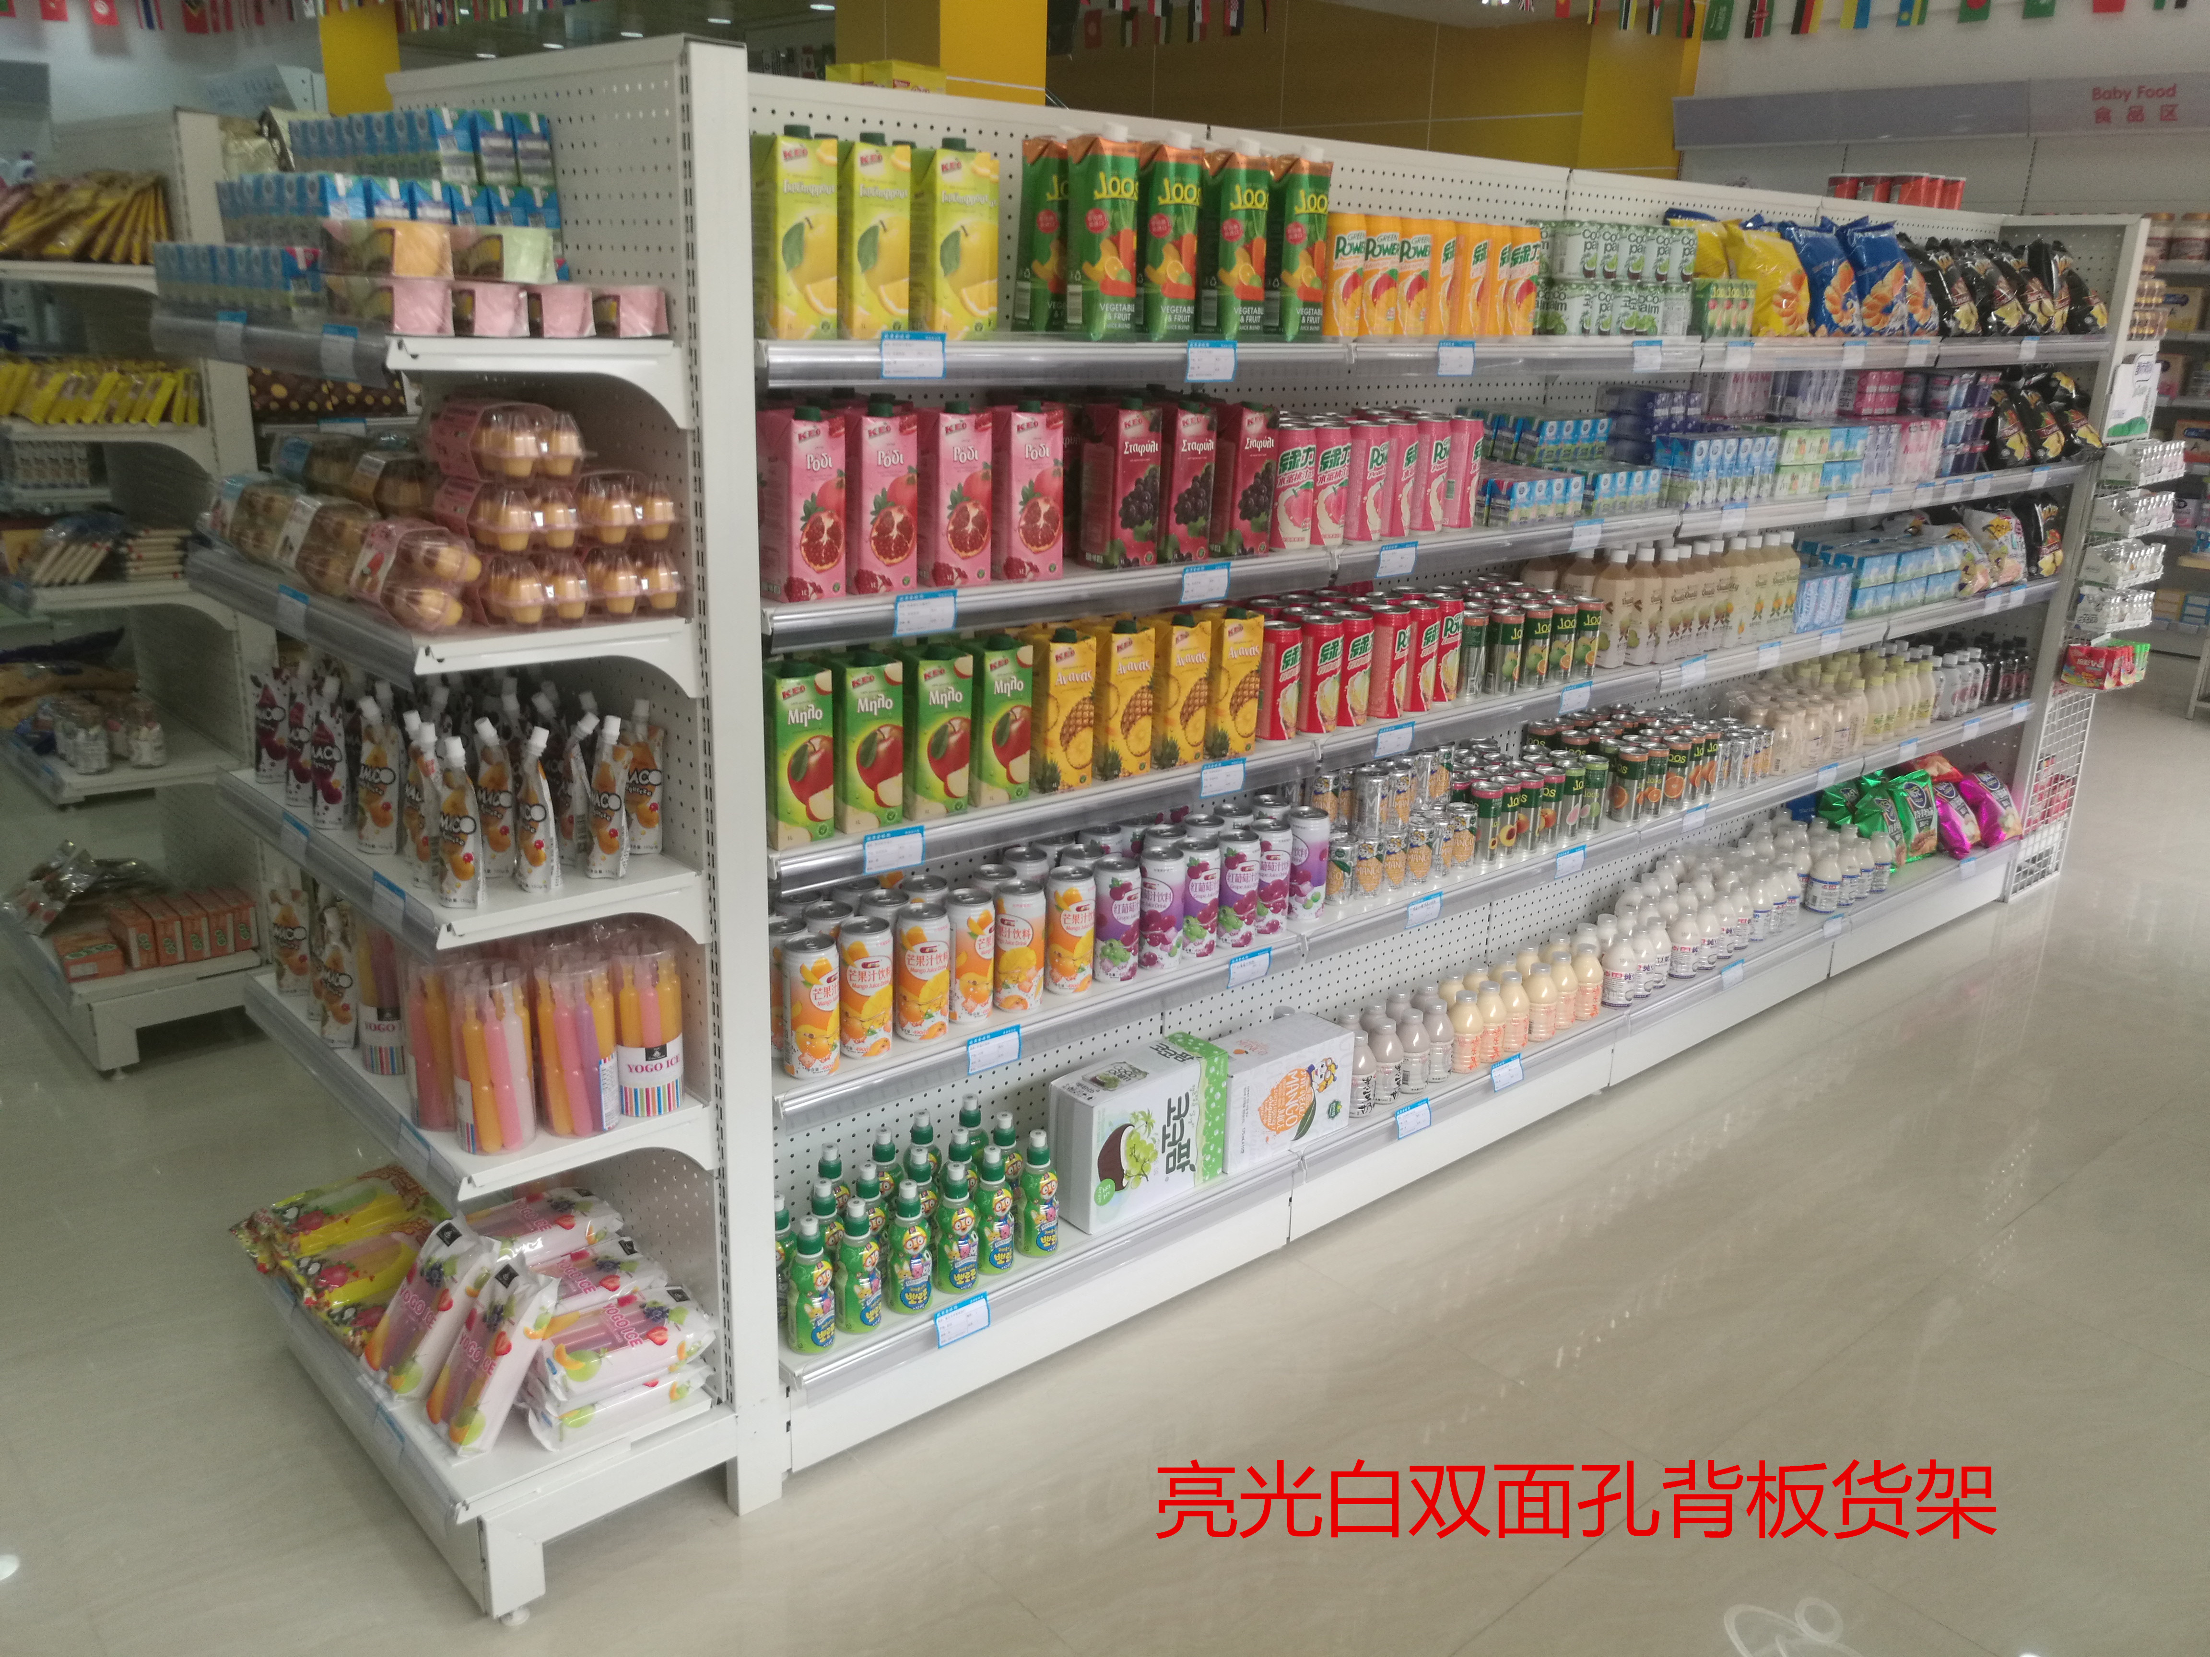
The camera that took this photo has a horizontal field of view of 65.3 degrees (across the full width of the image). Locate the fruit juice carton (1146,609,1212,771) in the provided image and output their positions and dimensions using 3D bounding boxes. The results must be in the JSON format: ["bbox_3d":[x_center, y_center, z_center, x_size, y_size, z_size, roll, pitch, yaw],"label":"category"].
[{"bbox_3d":[0.093,-0.198,2.391,0.071,0.216,0.071,-13,23,-39],"label":"fruit juice carton"}]

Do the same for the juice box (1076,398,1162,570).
[{"bbox_3d":[0.021,-0.447,2.221,0.071,0.216,0.071,-13,23,-38],"label":"juice box"}]

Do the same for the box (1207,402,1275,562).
[{"bbox_3d":[0.175,-0.471,2.304,0.073,0.208,0.073,-13,23,-39],"label":"box"}]

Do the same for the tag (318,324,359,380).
[{"bbox_3d":[-0.686,-0.426,1.544,0.007,0.051,0.089,-13,23,-39],"label":"tag"}]

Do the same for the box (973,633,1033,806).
[{"bbox_3d":[-0.144,-0.139,2.157,0.074,0.210,0.069,-12,22,-38],"label":"box"}]

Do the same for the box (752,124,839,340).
[{"bbox_3d":[-0.331,-0.636,1.844,0.071,0.216,0.071,-10,21,-33],"label":"box"}]

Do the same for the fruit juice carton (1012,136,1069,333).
[{"bbox_3d":[-0.063,-0.741,2.156,0.070,0.243,0.070,-12,22,-37],"label":"fruit juice carton"}]

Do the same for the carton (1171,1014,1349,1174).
[{"bbox_3d":[0.259,0.409,2.707,0.272,0.166,0.102,-13,23,-39],"label":"carton"}]

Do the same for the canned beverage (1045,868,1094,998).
[{"bbox_3d":[-0.046,0.139,2.334,0.066,0.168,0.066,2,18,-1],"label":"canned beverage"}]

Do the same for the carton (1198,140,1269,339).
[{"bbox_3d":[0.157,-0.765,2.252,0.077,0.248,0.075,-13,23,-39],"label":"carton"}]

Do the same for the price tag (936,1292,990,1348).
[{"bbox_3d":[-0.186,0.643,2.252,0.083,0.046,0.005,-13,16,-40],"label":"price tag"}]

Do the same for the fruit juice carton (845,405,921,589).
[{"bbox_3d":[-0.271,-0.387,2.003,0.072,0.213,0.073,-12,22,-37],"label":"fruit juice carton"}]

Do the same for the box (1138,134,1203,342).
[{"bbox_3d":[0.066,-0.744,2.172,0.077,0.248,0.075,-13,23,-39],"label":"box"}]

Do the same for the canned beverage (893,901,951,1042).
[{"bbox_3d":[-0.232,0.184,2.201,0.067,0.166,0.067,2,17,-1],"label":"canned beverage"}]

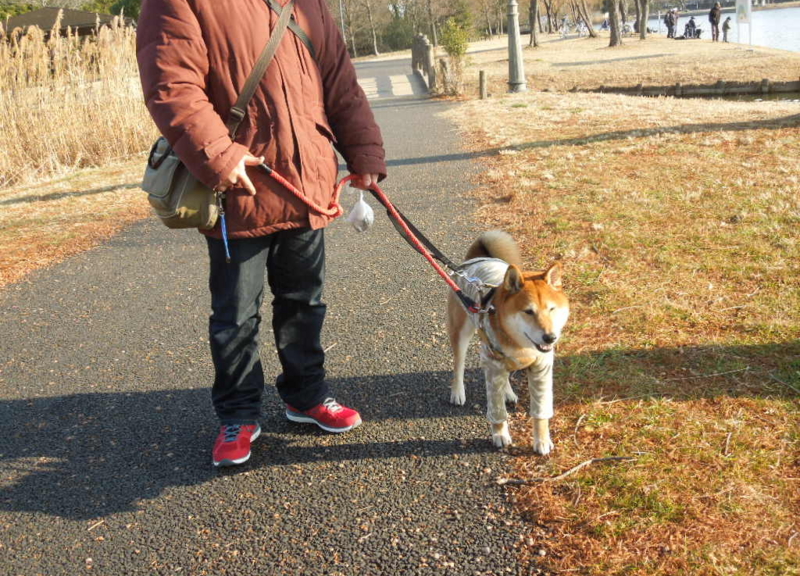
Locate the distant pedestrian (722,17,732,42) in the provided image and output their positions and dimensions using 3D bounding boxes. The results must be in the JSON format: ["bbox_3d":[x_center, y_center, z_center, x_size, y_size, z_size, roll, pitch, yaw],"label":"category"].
[{"bbox_3d":[14.052,-11.074,38.656,0.330,1.080,0.340,-8,16,-10],"label":"distant pedestrian"}]

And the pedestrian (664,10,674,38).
[{"bbox_3d":[15.537,-15.242,51.980,0.450,1.650,0.500,-11,16,-20],"label":"pedestrian"}]

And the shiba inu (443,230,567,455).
[{"bbox_3d":[0.313,0.169,2.730,0.235,0.565,0.620,-8,16,-11],"label":"shiba inu"}]

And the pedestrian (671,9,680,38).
[{"bbox_3d":[16.128,-15.501,52.776,0.420,1.680,0.480,-7,16,-8],"label":"pedestrian"}]

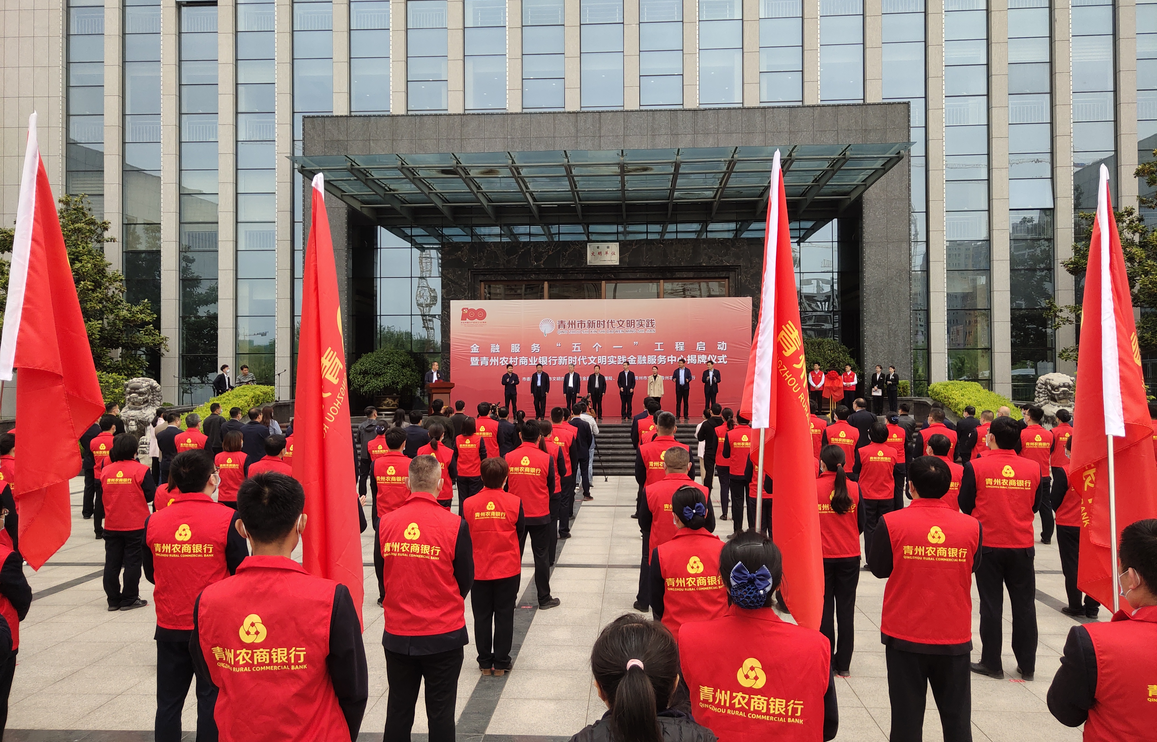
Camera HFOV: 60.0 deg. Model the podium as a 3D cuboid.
[{"bbox_3d":[-4.029,0.886,29.400,0.760,1.110,0.520,0,-1,-22],"label":"podium"}]

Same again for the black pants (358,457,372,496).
[{"bbox_3d":[-3.563,1.852,17.000,0.370,0.910,0.270,0,-1,9],"label":"black pants"}]

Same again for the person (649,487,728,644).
[{"bbox_3d":[0.599,1.385,5.170,0.480,1.600,0.330,0,-1,3],"label":"person"}]

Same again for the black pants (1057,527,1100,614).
[{"bbox_3d":[4.566,1.753,9.150,0.400,0.900,0.310,0,-1,-3],"label":"black pants"}]

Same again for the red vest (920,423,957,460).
[{"bbox_3d":[4.778,1.034,13.300,0.480,0.690,0.270,0,-1,2],"label":"red vest"}]

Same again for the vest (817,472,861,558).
[{"bbox_3d":[1.876,1.060,7.380,0.400,0.635,0.260,0,-1,3],"label":"vest"}]

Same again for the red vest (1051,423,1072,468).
[{"bbox_3d":[7.524,1.150,15.500,0.450,0.680,0.290,0,-1,-6],"label":"red vest"}]

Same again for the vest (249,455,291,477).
[{"bbox_3d":[-2.823,1.105,9.250,0.460,0.660,0.290,0,-1,6],"label":"vest"}]

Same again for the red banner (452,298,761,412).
[{"bbox_3d":[0.727,-0.410,32.000,9.670,3.750,0.100,0,-1,4],"label":"red banner"}]

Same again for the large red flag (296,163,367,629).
[{"bbox_3d":[-0.858,0.115,3.480,0.260,1.600,0.270,0,-1,2],"label":"large red flag"}]

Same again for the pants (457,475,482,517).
[{"bbox_3d":[-1.442,1.771,13.500,0.380,0.910,0.280,0,-1,3],"label":"pants"}]

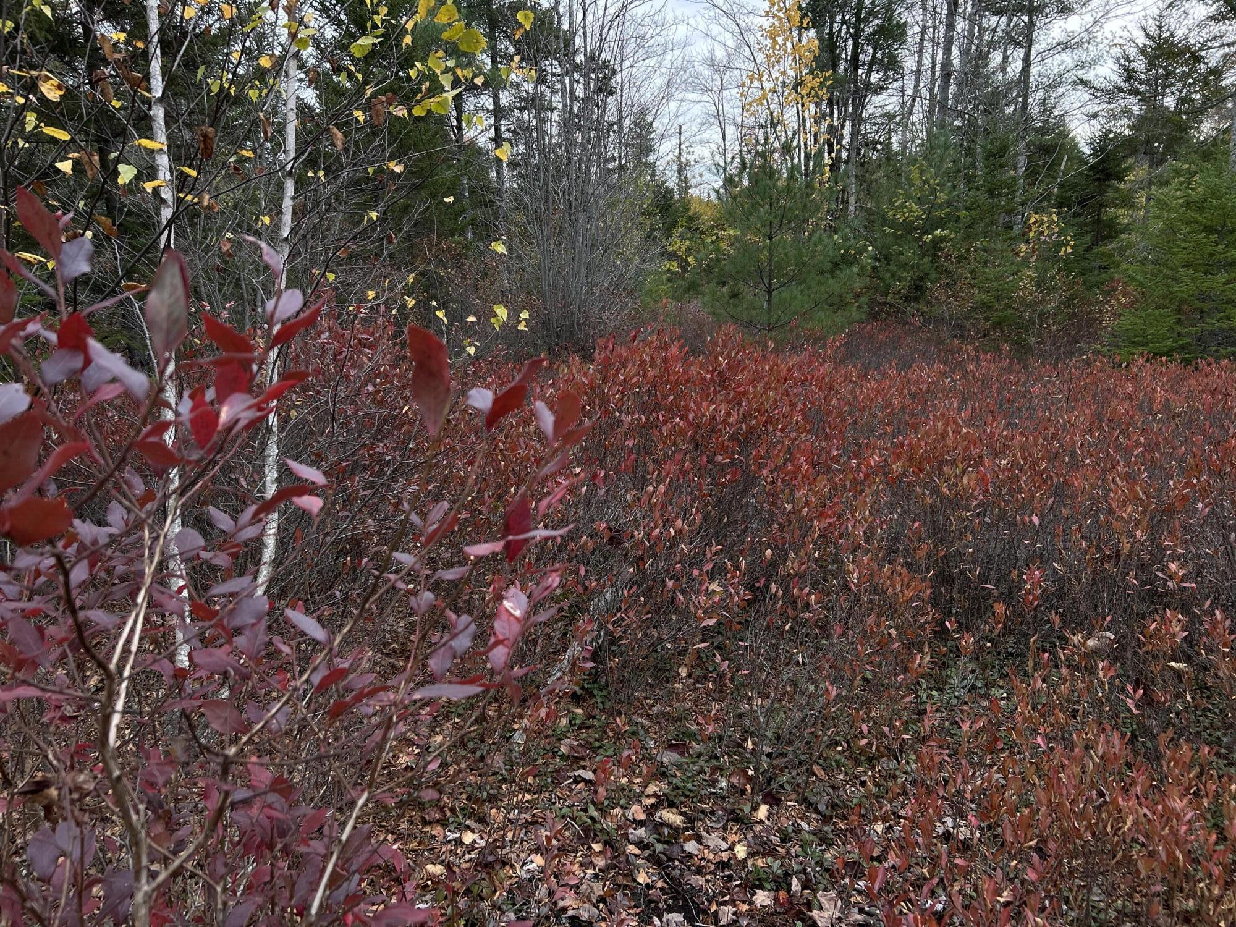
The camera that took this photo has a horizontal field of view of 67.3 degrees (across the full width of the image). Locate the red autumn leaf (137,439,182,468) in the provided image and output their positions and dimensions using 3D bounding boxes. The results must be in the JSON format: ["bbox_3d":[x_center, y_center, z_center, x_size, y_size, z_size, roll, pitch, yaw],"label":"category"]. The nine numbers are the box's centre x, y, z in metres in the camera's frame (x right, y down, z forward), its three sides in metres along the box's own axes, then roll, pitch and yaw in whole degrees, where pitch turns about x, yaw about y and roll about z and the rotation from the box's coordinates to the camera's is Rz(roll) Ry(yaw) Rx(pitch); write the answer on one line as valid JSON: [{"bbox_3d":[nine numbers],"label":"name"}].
[{"bbox_3d":[-0.395,-0.008,0.800,0.039,0.024,0.022,-3,8,-26],"label":"red autumn leaf"}]

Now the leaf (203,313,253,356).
[{"bbox_3d":[-0.332,-0.110,0.790,0.044,0.038,0.022,-3,7,-23],"label":"leaf"}]

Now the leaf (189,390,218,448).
[{"bbox_3d":[-0.348,-0.036,0.780,0.024,0.048,0.018,-3,7,-24],"label":"leaf"}]

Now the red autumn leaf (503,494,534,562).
[{"bbox_3d":[-0.083,0.054,0.770,0.025,0.057,0.020,-1,7,-6],"label":"red autumn leaf"}]

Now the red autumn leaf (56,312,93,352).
[{"bbox_3d":[-0.422,-0.102,0.720,0.029,0.031,0.022,-4,8,-30],"label":"red autumn leaf"}]

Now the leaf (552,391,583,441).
[{"bbox_3d":[-0.040,-0.038,0.740,0.025,0.040,0.018,0,7,-3],"label":"leaf"}]

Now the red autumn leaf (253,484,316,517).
[{"bbox_3d":[-0.316,0.035,0.880,0.057,0.033,0.025,-2,7,-20],"label":"red autumn leaf"}]

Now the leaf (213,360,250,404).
[{"bbox_3d":[-0.329,-0.068,0.790,0.032,0.039,0.022,-3,7,-23],"label":"leaf"}]

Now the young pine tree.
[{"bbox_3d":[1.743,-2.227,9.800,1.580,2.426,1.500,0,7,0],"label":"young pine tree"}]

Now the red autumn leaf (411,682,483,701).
[{"bbox_3d":[-0.161,0.216,0.880,0.069,0.017,0.025,-1,7,-10],"label":"red autumn leaf"}]

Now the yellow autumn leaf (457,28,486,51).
[{"bbox_3d":[-0.284,-0.822,1.800,0.056,0.047,0.025,-1,7,-9],"label":"yellow autumn leaf"}]

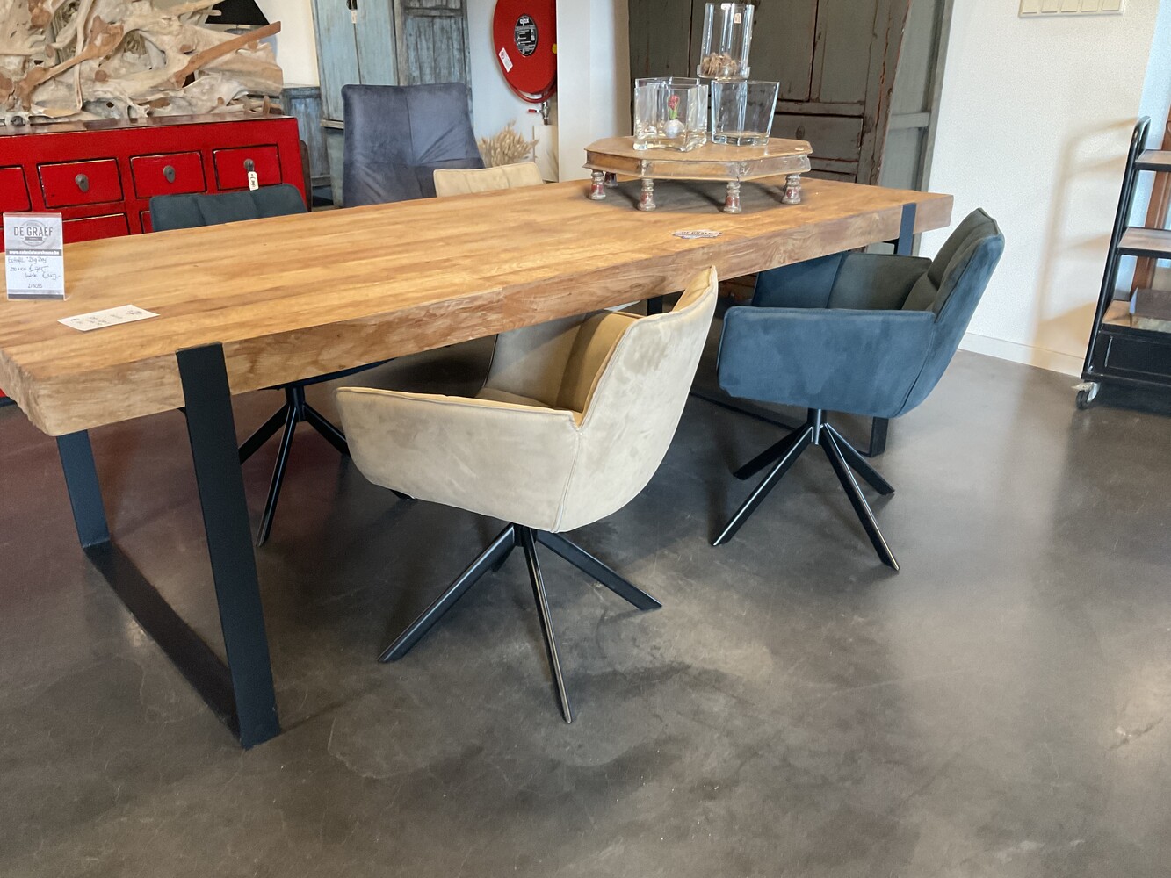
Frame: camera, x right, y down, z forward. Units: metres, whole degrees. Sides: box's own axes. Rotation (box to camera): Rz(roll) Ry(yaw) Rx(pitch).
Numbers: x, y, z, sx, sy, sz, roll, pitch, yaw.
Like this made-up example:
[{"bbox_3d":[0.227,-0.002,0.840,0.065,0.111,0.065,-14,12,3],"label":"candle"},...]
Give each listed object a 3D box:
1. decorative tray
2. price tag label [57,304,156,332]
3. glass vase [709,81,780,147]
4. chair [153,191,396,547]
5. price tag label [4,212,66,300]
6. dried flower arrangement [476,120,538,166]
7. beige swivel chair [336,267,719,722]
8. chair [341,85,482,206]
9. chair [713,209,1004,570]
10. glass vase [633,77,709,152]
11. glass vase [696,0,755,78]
[{"bbox_3d":[0.338,-0.802,2.929,0.645,0.138,0.645,-15,27,-32],"label":"decorative tray"},{"bbox_3d":[-0.829,-0.214,1.708,0.104,0.006,0.132,19,29,37],"label":"price tag label"},{"bbox_3d":[0.455,-0.985,2.952,0.170,0.183,0.170,-21,31,-41],"label":"glass vase"},{"bbox_3d":[-0.858,-0.247,2.723,0.610,0.835,0.610,-16,28,-33],"label":"chair"},{"bbox_3d":[-1.014,-0.335,1.808,0.107,0.150,0.052,0,23,0],"label":"price tag label"},{"bbox_3d":[-0.399,-1.447,4.950,0.330,0.330,0.300,0,23,0],"label":"dried flower arrangement"},{"bbox_3d":[-0.069,0.065,1.992,0.610,0.830,0.610,10,25,21],"label":"beige swivel chair"},{"bbox_3d":[-0.718,-1.010,4.318,0.680,0.997,0.720,-6,24,-14],"label":"chair"},{"bbox_3d":[0.677,-0.161,2.513,0.610,0.840,0.610,7,24,16],"label":"chair"},{"bbox_3d":[0.257,-0.964,2.910,0.170,0.175,0.200,6,24,13],"label":"glass vase"},{"bbox_3d":[0.426,-1.205,2.981,0.158,0.220,0.158,0,23,0],"label":"glass vase"}]

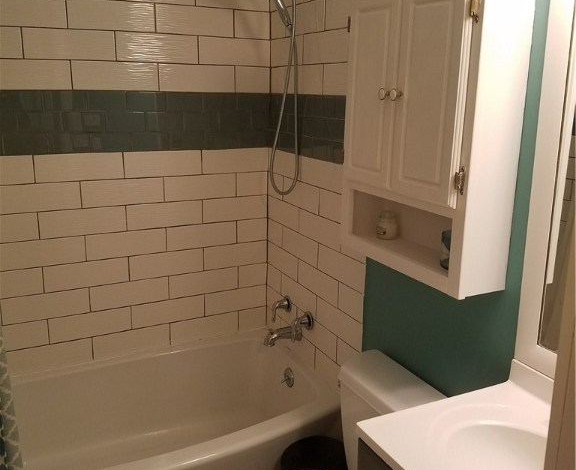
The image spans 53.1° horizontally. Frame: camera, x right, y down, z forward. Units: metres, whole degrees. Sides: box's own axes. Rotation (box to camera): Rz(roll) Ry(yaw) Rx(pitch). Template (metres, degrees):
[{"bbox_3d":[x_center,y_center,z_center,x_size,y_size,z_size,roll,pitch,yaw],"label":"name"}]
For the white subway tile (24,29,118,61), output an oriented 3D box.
[{"bbox_3d":[-0.748,-0.652,1.980,0.302,0.099,0.010,-7,16,-26],"label":"white subway tile"}]

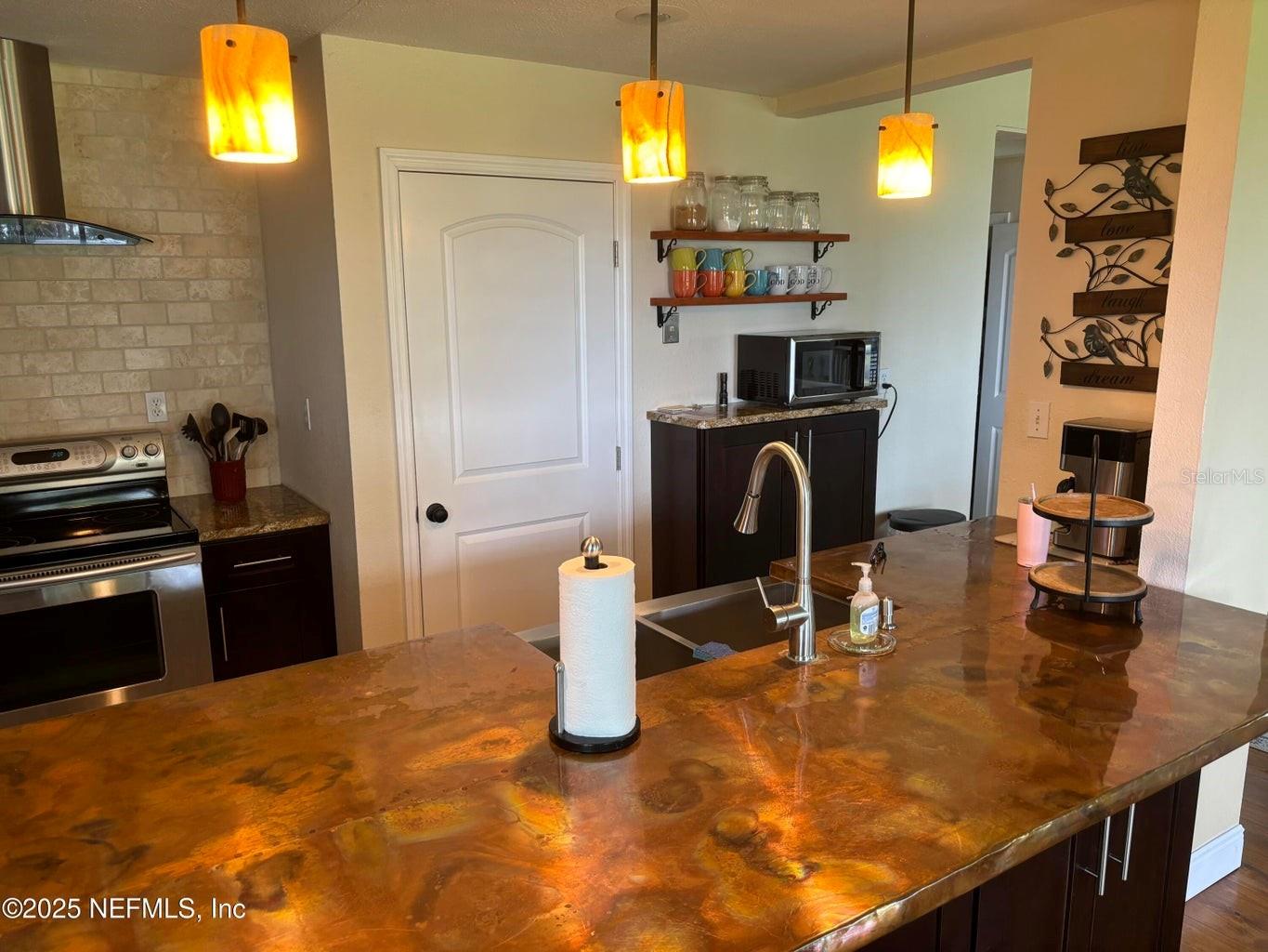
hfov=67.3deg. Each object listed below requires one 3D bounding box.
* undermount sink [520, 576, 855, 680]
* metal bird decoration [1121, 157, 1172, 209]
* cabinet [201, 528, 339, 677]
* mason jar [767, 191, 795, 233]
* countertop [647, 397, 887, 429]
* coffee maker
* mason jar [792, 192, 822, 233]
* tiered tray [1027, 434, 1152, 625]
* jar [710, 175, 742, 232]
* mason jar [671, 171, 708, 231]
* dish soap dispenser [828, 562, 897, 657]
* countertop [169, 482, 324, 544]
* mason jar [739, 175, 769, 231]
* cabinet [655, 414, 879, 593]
[{"bbox_3d":[0.162,0.485,2.286,0.870,0.240,0.485,-8,14,-33],"label":"undermount sink"},{"bbox_3d":[1.411,-0.809,2.618,0.040,0.135,0.150,-8,14,-33],"label":"metal bird decoration"},{"bbox_3d":[-1.378,0.577,3.498,0.408,0.875,0.610,-8,14,-32],"label":"cabinet"},{"bbox_3d":[0.583,-1.046,3.800,0.107,0.162,0.107,0,12,0],"label":"mason jar"},{"bbox_3d":[0.552,-0.266,3.811,0.968,0.030,0.335,-8,14,-32],"label":"countertop"},{"bbox_3d":[1.354,0.032,2.697,0.190,0.353,0.215,-8,14,-32],"label":"coffee maker"},{"bbox_3d":[0.699,-1.062,3.877,0.108,0.162,0.108,0,12,0],"label":"mason jar"},{"bbox_3d":[1.075,0.112,2.235,0.262,0.420,0.262,-8,14,-32],"label":"tiered tray"},{"bbox_3d":[0.349,-1.030,3.626,0.120,0.208,0.120,0,12,0],"label":"jar"},{"bbox_3d":[0.206,-1.014,3.543,0.136,0.208,0.136,0,12,0],"label":"mason jar"},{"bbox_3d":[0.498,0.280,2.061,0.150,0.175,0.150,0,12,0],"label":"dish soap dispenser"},{"bbox_3d":[-1.411,0.128,3.472,0.418,0.040,0.650,-8,14,-33],"label":"countertop"},{"bbox_3d":[0.464,-1.050,3.698,0.117,0.214,0.117,0,12,0],"label":"mason jar"},{"bbox_3d":[0.547,0.328,3.956,0.936,1.172,0.317,-8,14,-33],"label":"cabinet"}]

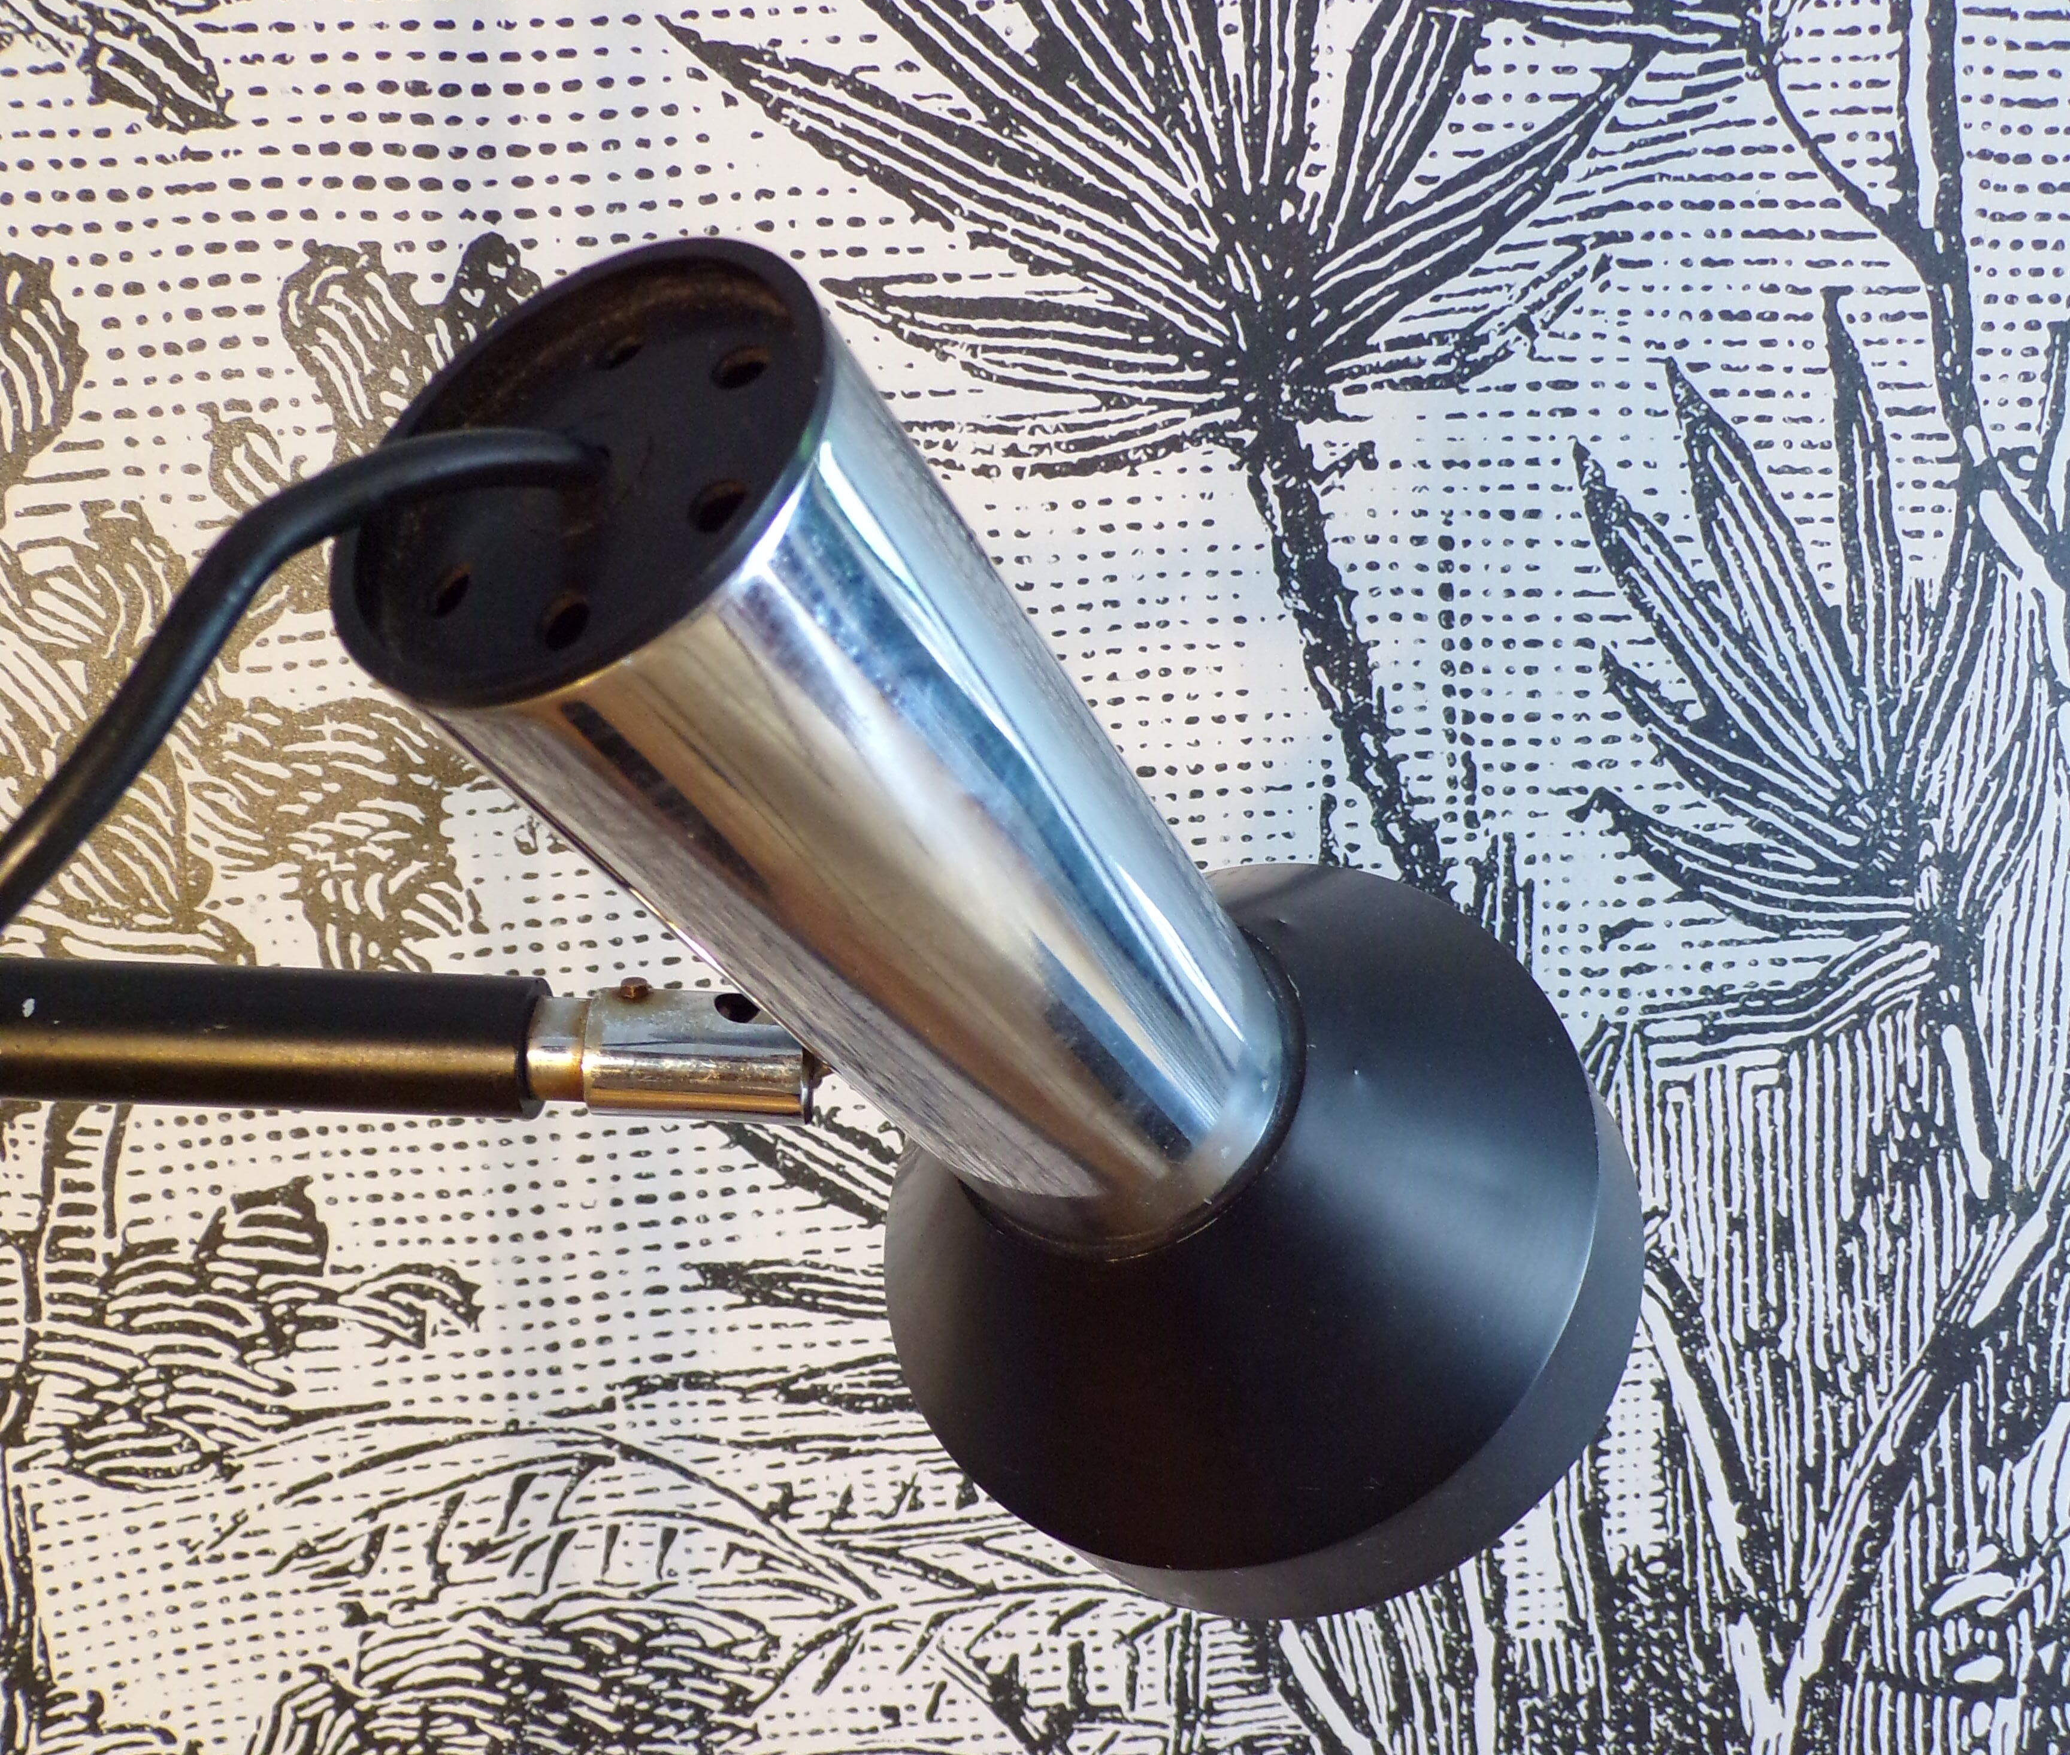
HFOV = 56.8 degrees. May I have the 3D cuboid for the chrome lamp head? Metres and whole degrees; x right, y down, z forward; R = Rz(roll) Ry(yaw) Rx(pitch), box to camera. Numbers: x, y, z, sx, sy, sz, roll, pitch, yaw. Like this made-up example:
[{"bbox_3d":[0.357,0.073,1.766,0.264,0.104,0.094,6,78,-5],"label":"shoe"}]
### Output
[{"bbox_3d":[0.001,0.016,0.287,0.137,0.137,0.238,8,-25,31],"label":"chrome lamp head"}]

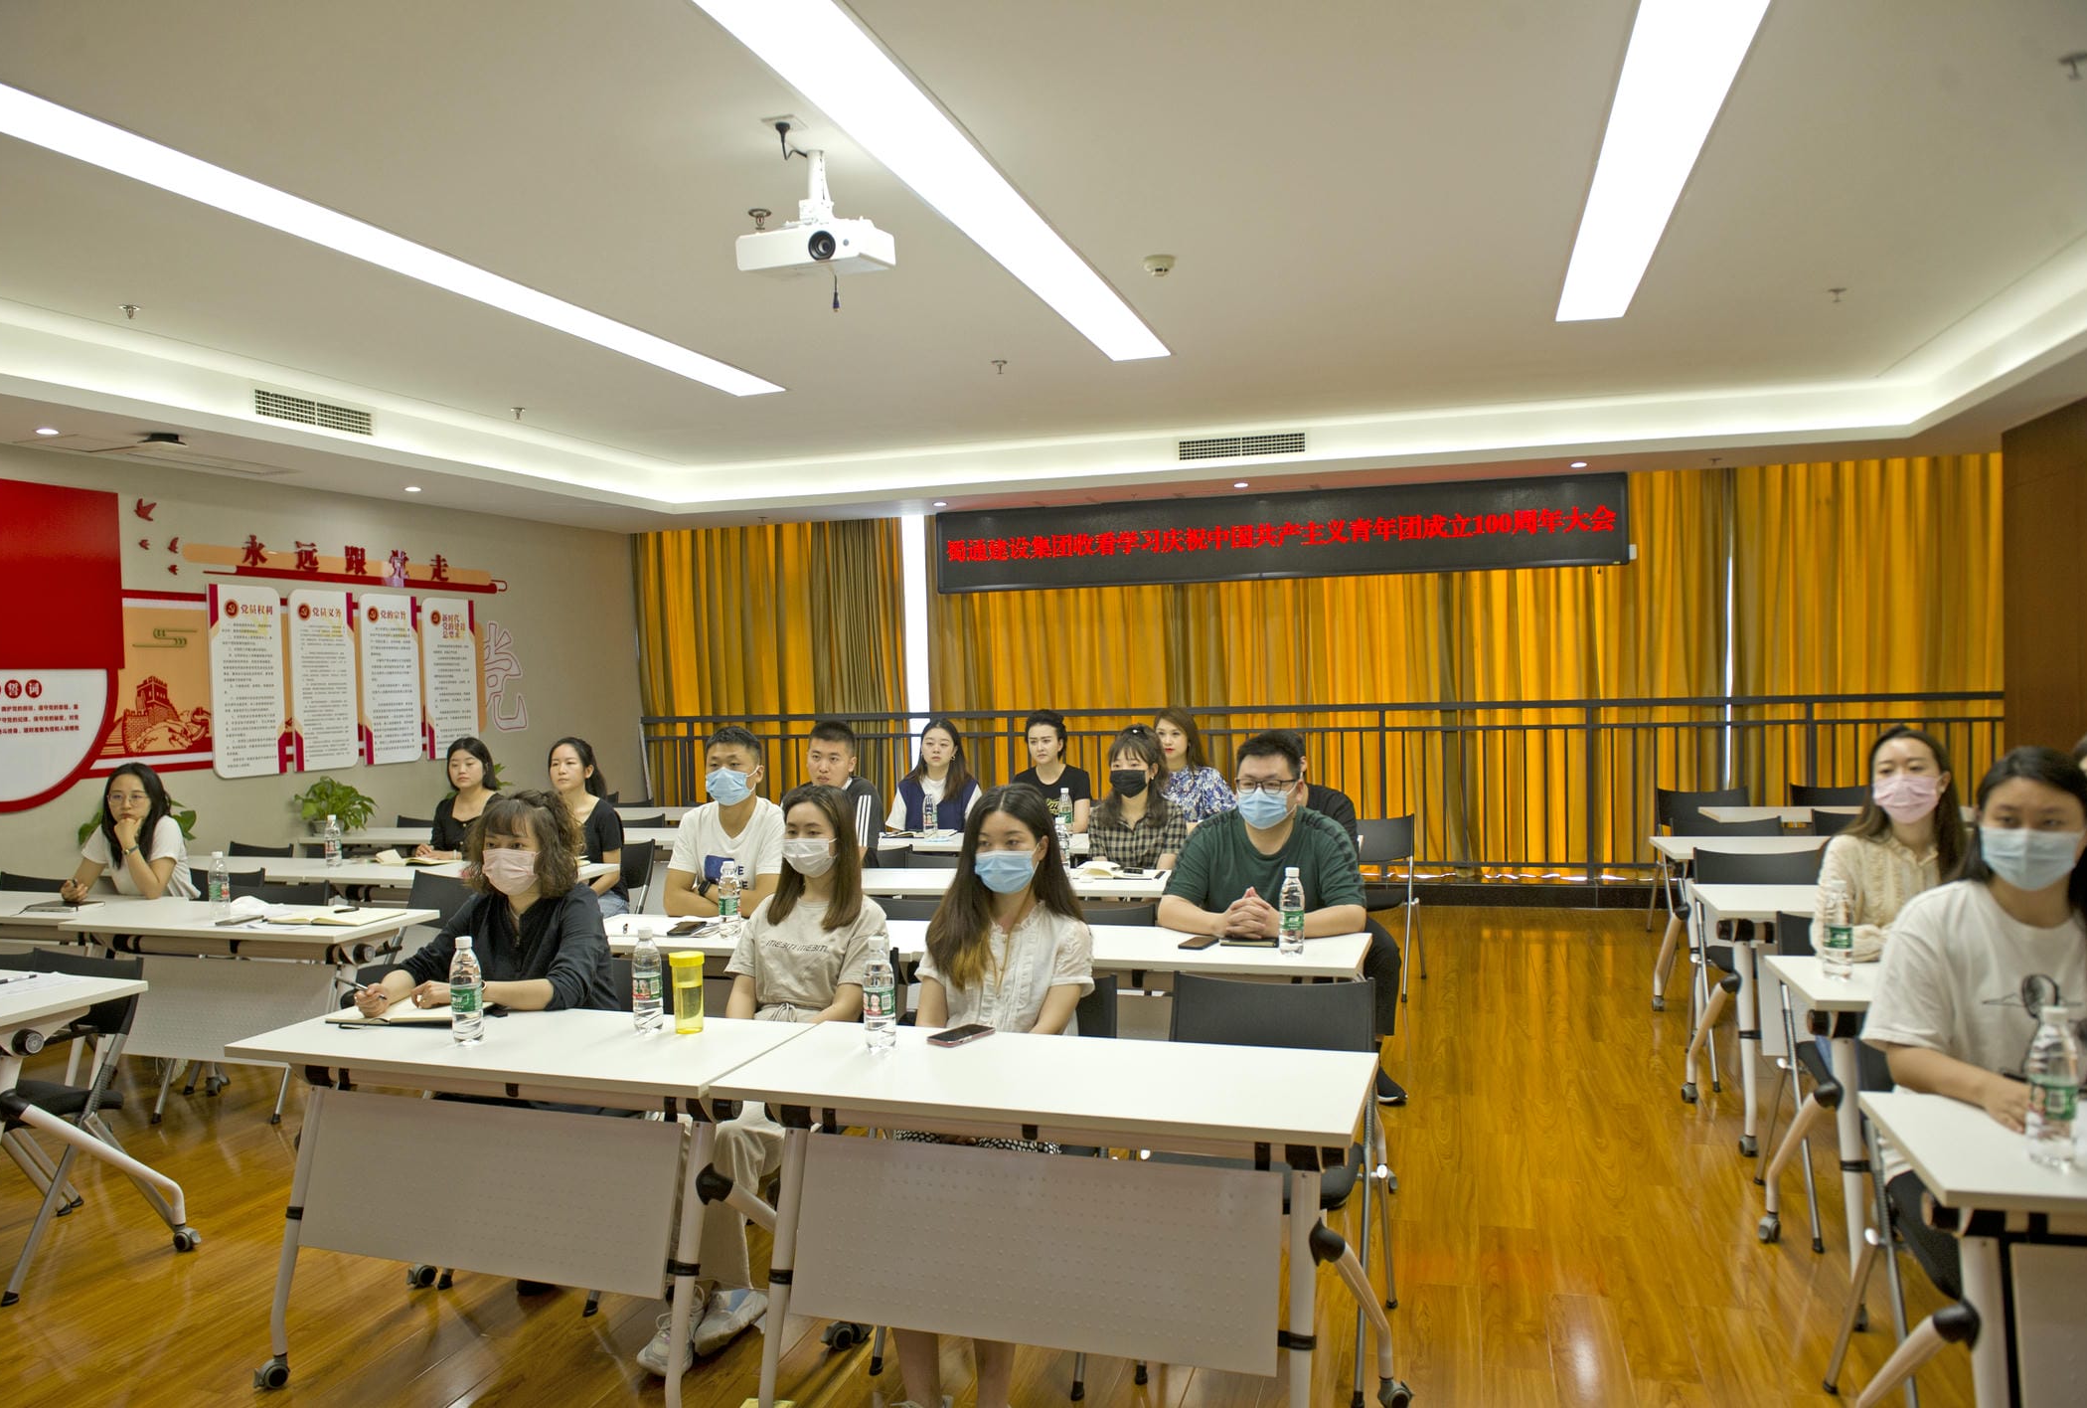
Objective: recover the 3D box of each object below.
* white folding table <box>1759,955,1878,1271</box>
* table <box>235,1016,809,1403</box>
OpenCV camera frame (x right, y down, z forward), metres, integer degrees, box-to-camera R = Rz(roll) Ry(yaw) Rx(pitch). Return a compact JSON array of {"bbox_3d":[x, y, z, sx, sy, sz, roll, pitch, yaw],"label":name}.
[{"bbox_3d":[2.387,1.023,3.250,1.200,0.745,0.500,-1,1,17],"label":"white folding table"},{"bbox_3d":[-1.145,1.109,3.171,1.210,0.745,0.510,-1,1,17],"label":"table"}]

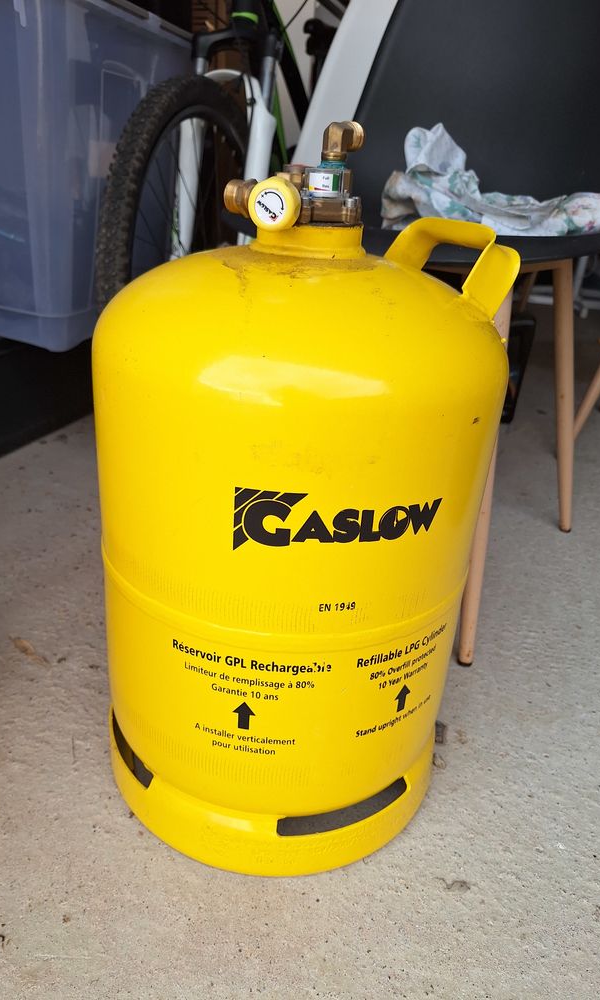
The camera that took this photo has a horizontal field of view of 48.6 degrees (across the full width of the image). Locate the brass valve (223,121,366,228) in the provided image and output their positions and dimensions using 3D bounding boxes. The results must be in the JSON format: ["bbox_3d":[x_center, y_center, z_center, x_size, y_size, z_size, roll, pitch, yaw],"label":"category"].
[{"bbox_3d":[-0.003,-0.218,0.448,0.096,0.064,0.082,12,25,16],"label":"brass valve"}]

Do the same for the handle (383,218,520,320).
[{"bbox_3d":[0.115,-0.183,0.517,0.038,0.055,0.117,24,11,-34],"label":"handle"}]

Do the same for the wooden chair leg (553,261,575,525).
[{"bbox_3d":[0.411,-0.141,1.027,0.028,0.447,0.028,-9,27,6],"label":"wooden chair leg"}]

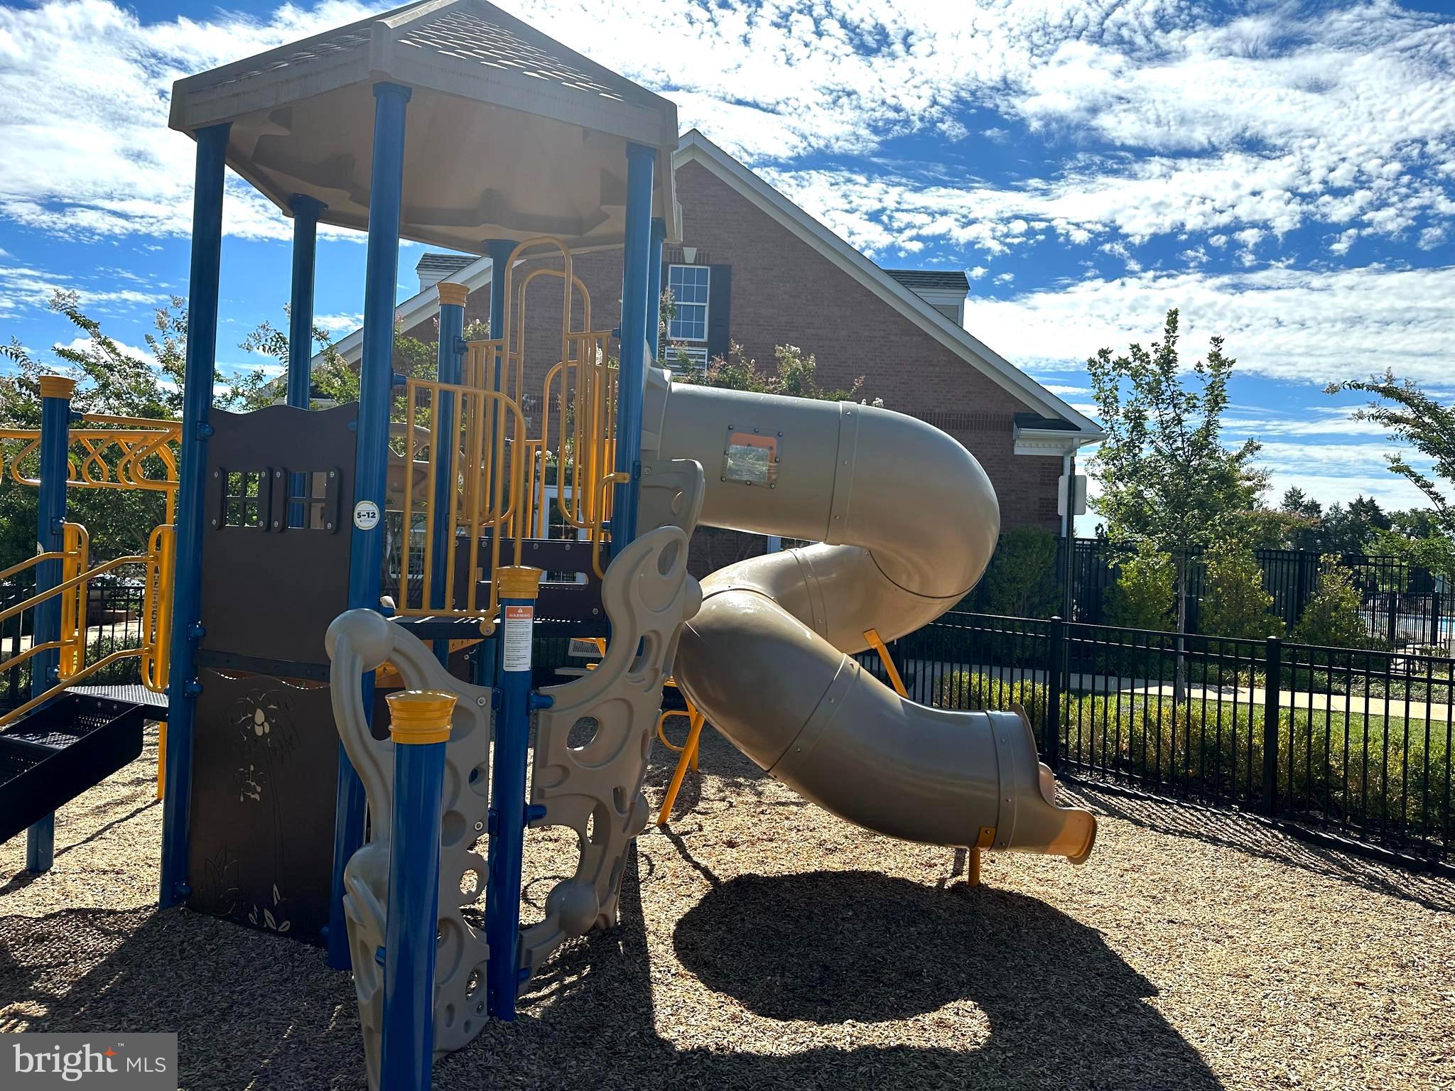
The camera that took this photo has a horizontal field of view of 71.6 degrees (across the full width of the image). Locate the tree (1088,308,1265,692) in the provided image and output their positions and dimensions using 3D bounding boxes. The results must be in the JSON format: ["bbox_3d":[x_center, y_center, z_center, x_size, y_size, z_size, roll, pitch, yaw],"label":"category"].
[{"bbox_3d":[5.769,-0.576,13.004,2.284,4.996,2.250,2,0,0],"label":"tree"}]

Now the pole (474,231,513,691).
[{"bbox_3d":[-1.582,-0.194,6.721,0.140,3.677,0.140,2,0,0],"label":"pole"}]

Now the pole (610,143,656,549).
[{"bbox_3d":[-0.507,-0.066,4.954,0.140,3.782,0.140,2,0,0],"label":"pole"}]

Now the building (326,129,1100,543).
[{"bbox_3d":[-0.776,-2.763,24.212,14.400,9.030,13.000,2,0,0],"label":"building"}]

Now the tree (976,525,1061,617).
[{"bbox_3d":[4.865,0.771,16.898,1.450,2.206,1.400,2,0,0],"label":"tree"}]

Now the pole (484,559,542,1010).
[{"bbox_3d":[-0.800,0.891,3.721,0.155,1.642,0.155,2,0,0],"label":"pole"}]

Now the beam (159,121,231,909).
[{"bbox_3d":[-2.588,-0.162,4.896,0.140,3.802,0.140,2,0,0],"label":"beam"}]

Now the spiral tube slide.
[{"bbox_3d":[0.766,0.411,6.114,2.525,2.506,1.968,2,0,0],"label":"spiral tube slide"}]

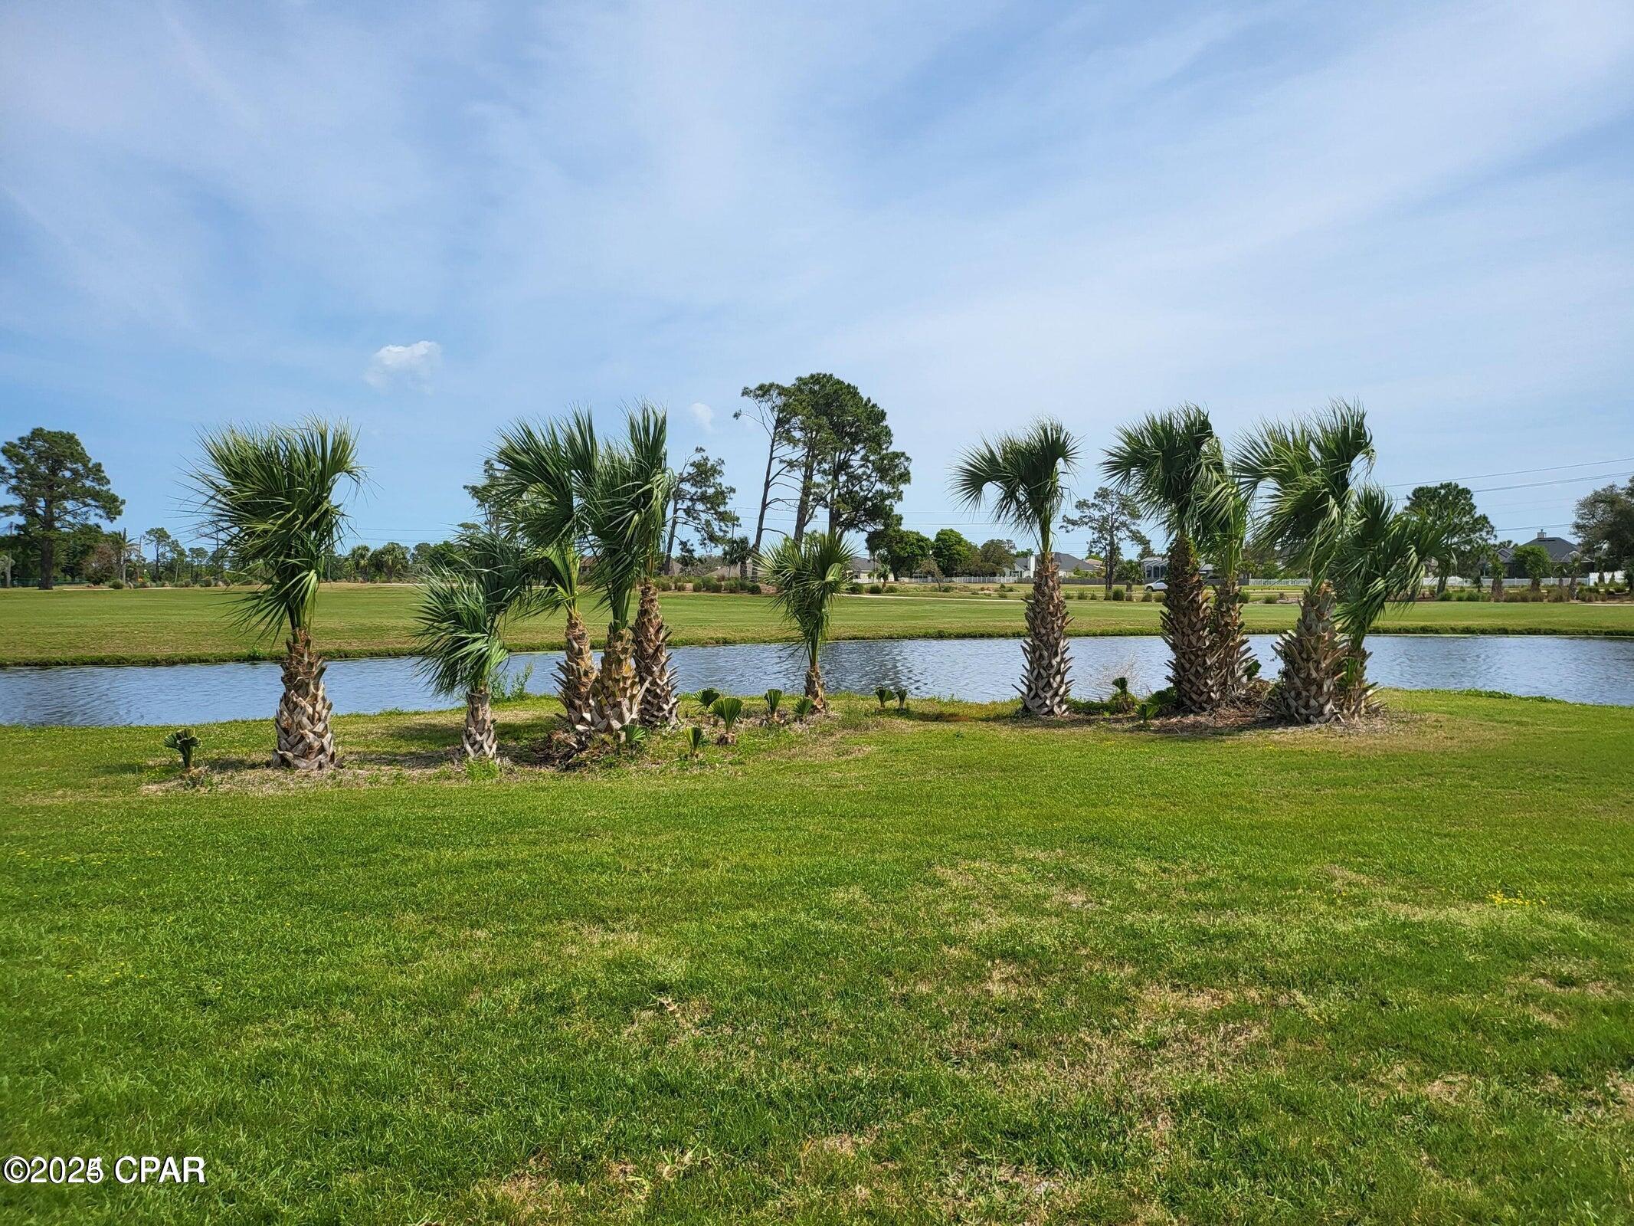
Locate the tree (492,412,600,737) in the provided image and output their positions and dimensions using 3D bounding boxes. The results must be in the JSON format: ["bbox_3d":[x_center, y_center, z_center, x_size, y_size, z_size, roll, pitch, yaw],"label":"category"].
[{"bbox_3d":[-2.847,-0.402,11.889,1.092,3.348,1.255,0,2,0],"label":"tree"}]

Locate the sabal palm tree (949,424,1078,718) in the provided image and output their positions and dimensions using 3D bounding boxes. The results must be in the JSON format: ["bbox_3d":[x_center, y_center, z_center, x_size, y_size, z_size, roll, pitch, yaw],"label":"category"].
[{"bbox_3d":[2.321,-0.536,13.203,1.457,3.397,1.457,0,2,0],"label":"sabal palm tree"}]

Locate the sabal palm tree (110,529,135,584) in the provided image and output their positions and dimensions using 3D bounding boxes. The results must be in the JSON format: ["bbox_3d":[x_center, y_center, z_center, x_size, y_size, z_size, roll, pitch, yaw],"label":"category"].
[{"bbox_3d":[-64.301,-5.206,105.000,2.295,4.986,2.525,0,2,0],"label":"sabal palm tree"}]

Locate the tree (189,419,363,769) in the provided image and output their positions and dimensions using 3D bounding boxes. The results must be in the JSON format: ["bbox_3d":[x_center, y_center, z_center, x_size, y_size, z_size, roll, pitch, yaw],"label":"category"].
[{"bbox_3d":[-4.663,-0.165,9.772,1.452,2.946,1.452,0,2,0],"label":"tree"}]

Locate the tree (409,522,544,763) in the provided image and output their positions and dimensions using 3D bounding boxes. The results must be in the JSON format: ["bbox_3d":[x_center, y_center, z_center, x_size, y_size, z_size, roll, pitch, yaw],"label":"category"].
[{"bbox_3d":[-3.032,0.274,10.134,1.130,2.048,1.130,0,2,0],"label":"tree"}]

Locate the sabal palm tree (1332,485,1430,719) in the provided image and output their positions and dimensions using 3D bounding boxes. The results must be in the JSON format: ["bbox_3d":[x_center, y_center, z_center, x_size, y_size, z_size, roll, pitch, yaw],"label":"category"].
[{"bbox_3d":[6.518,-0.133,13.087,1.101,2.645,1.212,0,2,0],"label":"sabal palm tree"}]

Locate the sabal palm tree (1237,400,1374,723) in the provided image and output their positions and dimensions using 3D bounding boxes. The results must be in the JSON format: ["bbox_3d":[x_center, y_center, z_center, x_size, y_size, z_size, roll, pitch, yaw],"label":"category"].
[{"bbox_3d":[5.478,-0.572,12.694,1.485,3.546,1.559,0,2,0],"label":"sabal palm tree"}]

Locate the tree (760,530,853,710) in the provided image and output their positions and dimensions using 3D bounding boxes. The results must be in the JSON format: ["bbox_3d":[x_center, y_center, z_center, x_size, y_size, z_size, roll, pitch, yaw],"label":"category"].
[{"bbox_3d":[-0.131,0.085,13.664,1.075,2.112,1.075,0,2,0],"label":"tree"}]

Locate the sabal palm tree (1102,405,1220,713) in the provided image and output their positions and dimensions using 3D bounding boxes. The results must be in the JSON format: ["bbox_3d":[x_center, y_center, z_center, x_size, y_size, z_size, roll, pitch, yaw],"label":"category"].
[{"bbox_3d":[4.118,-0.649,13.562,1.364,3.624,1.432,0,2,0],"label":"sabal palm tree"}]

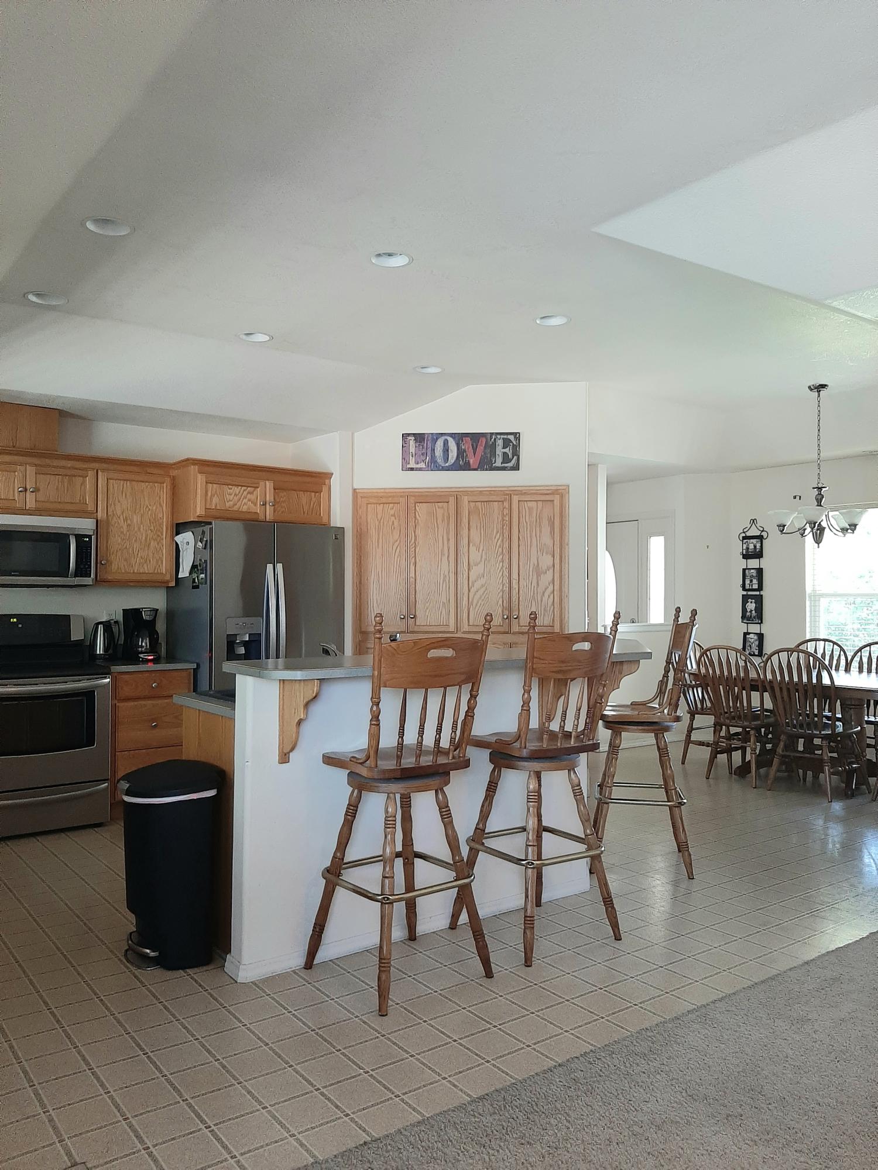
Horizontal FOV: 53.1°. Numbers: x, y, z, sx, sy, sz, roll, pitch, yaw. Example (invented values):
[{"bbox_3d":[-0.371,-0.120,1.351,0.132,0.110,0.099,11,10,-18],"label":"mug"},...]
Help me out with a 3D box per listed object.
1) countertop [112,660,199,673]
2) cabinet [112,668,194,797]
[{"bbox_3d":[-1.874,0.497,5.478,0.520,0.039,0.650,1,-1,-37],"label":"countertop"},{"bbox_3d":[-1.884,0.952,5.478,0.495,0.875,0.625,1,-1,-37],"label":"cabinet"}]

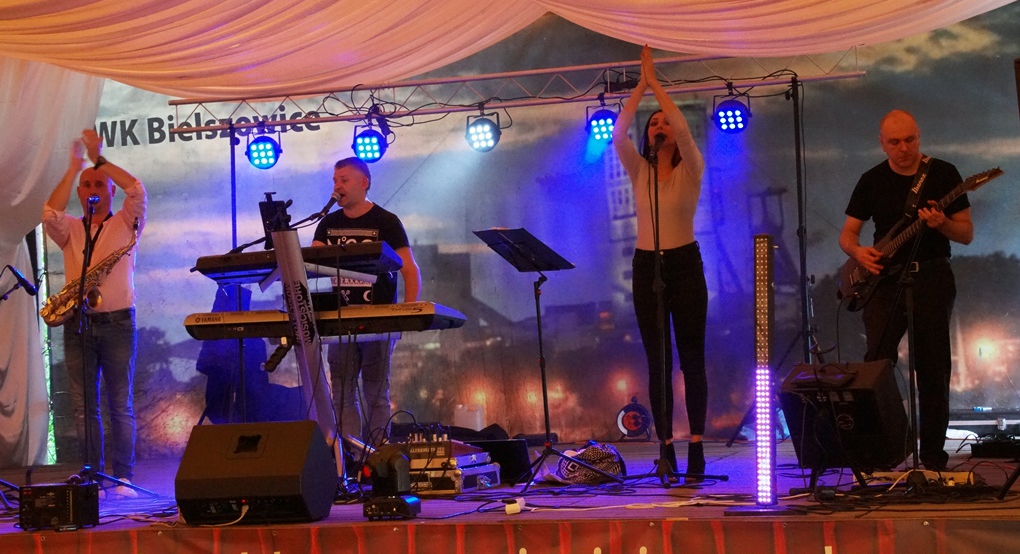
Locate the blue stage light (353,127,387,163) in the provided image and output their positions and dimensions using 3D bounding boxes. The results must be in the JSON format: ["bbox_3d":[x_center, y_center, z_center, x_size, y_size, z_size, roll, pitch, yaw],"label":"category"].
[{"bbox_3d":[-0.888,-0.838,13.430,0.215,0.235,0.150,-3,12,19],"label":"blue stage light"}]

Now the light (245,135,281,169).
[{"bbox_3d":[-1.586,-0.822,13.700,0.236,0.240,0.170,-3,13,19],"label":"light"}]

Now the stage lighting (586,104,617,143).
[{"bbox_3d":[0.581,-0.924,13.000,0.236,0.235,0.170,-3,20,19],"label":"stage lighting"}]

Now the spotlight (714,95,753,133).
[{"bbox_3d":[1.335,-0.975,12.750,0.230,0.230,0.160,-3,18,18],"label":"spotlight"}]

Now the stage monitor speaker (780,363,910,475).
[{"bbox_3d":[1.497,0.616,9.450,0.455,0.430,0.270,-4,18,31],"label":"stage monitor speaker"}]

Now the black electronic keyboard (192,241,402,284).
[{"bbox_3d":[-1.048,-0.067,10.600,0.965,0.095,0.310,-3,-13,16],"label":"black electronic keyboard"}]

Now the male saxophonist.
[{"bbox_3d":[-2.224,0.196,11.400,0.550,1.970,0.500,-2,-2,2],"label":"male saxophonist"}]

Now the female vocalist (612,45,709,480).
[{"bbox_3d":[0.732,-0.070,10.200,0.440,2.080,0.360,-3,-2,11],"label":"female vocalist"}]

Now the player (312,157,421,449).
[{"bbox_3d":[-0.763,0.242,11.300,0.540,1.740,0.480,-3,-2,17],"label":"player"}]

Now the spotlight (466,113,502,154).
[{"bbox_3d":[-0.165,-0.891,13.200,0.215,0.235,0.150,-3,12,25],"label":"spotlight"}]

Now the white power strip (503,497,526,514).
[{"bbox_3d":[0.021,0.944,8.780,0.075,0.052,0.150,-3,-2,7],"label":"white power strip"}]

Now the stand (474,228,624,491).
[{"bbox_3d":[0.197,0.412,10.620,0.600,1.300,0.550,-1,-3,-37],"label":"stand"}]

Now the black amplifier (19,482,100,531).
[{"bbox_3d":[-1.961,0.999,9.250,0.290,0.200,0.180,-3,-2,19],"label":"black amplifier"}]

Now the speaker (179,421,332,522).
[{"bbox_3d":[-1.030,0.797,8.700,0.530,0.395,0.455,-3,-2,14],"label":"speaker"}]

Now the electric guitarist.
[{"bbox_3d":[1.936,0.073,10.400,0.660,1.780,0.520,-3,-2,10],"label":"electric guitarist"}]

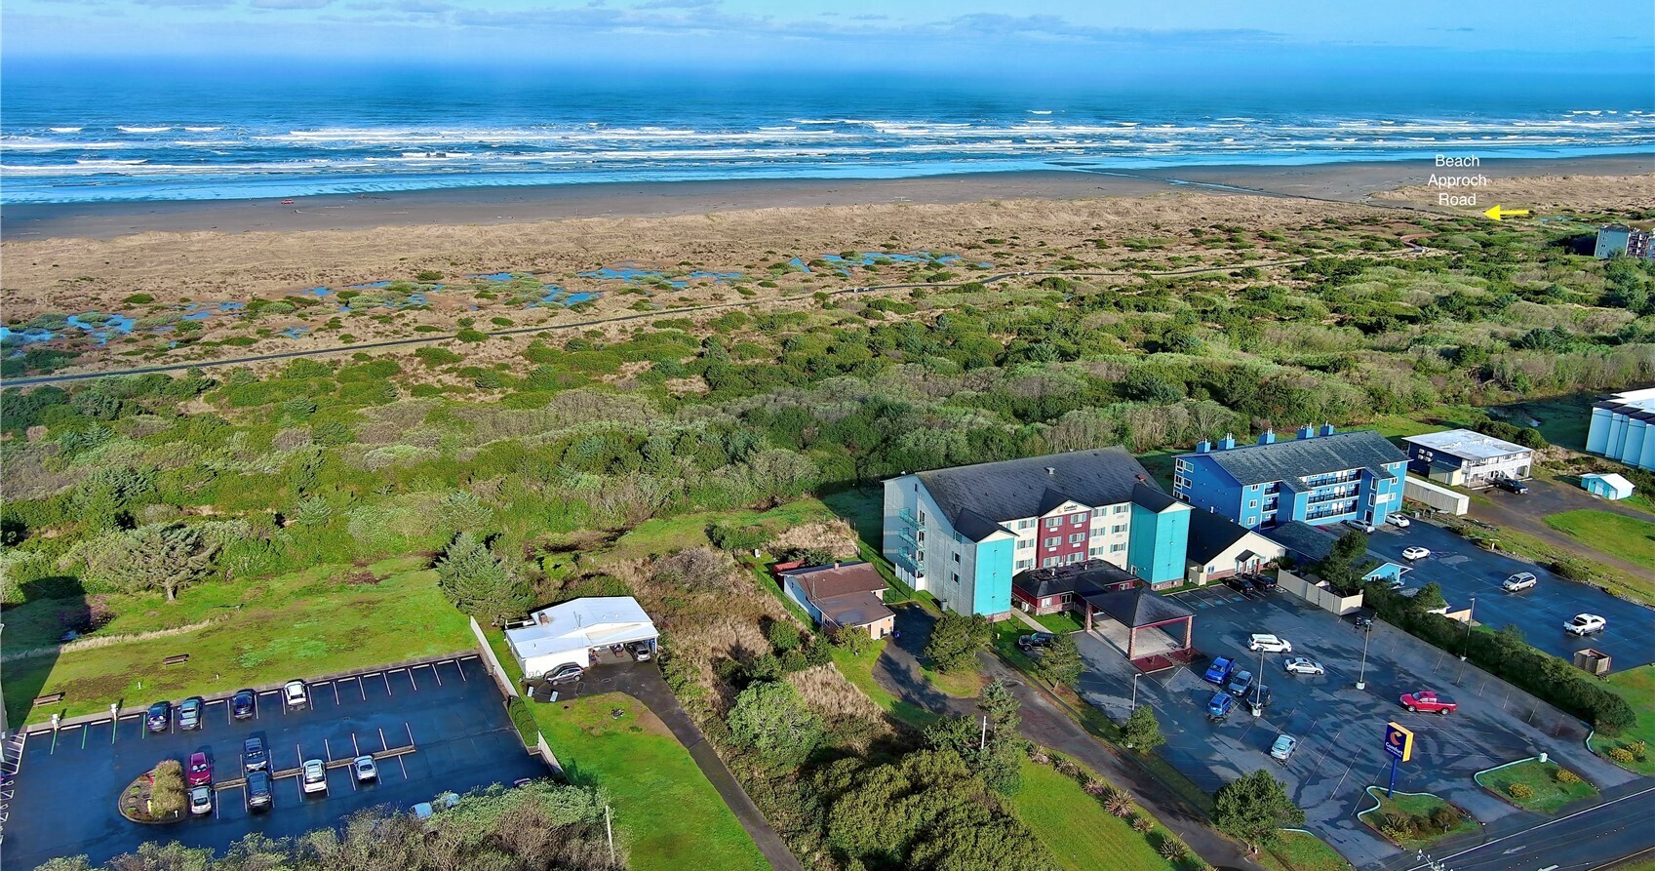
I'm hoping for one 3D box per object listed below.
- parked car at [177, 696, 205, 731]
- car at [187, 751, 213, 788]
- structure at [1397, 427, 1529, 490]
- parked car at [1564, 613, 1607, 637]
[{"bbox_3d":[-69.390,30.180,145.290,1.830,1.500,4.750,-6,17,-22],"label":"parked car"},{"bbox_3d":[-62.010,33.034,131.712,1.850,1.580,4.600,-7,18,-23],"label":"car"},{"bbox_3d":[112.060,4.030,233.890,15.510,5.430,15.300,-7,18,-23],"label":"structure"},{"bbox_3d":[94.656,23.683,166.319,5.500,1.850,1.980,-8,18,-25],"label":"parked car"}]

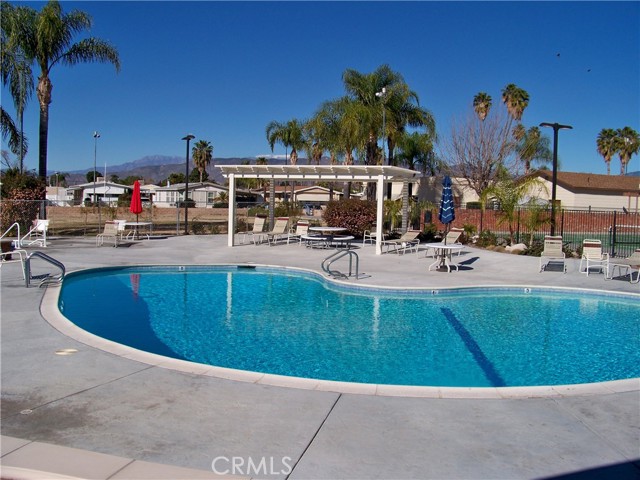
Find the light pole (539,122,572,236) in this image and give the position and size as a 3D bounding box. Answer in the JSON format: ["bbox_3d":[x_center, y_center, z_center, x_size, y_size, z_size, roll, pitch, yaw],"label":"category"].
[{"bbox_3d":[8.525,-1.763,22.043,1.250,4.850,0.300,0,4,-22],"label":"light pole"}]

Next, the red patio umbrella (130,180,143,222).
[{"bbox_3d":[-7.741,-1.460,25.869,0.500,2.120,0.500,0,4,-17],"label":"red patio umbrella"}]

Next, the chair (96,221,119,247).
[{"bbox_3d":[-7.334,-0.235,21.306,0.680,0.880,1.400,1,4,-10],"label":"chair"}]

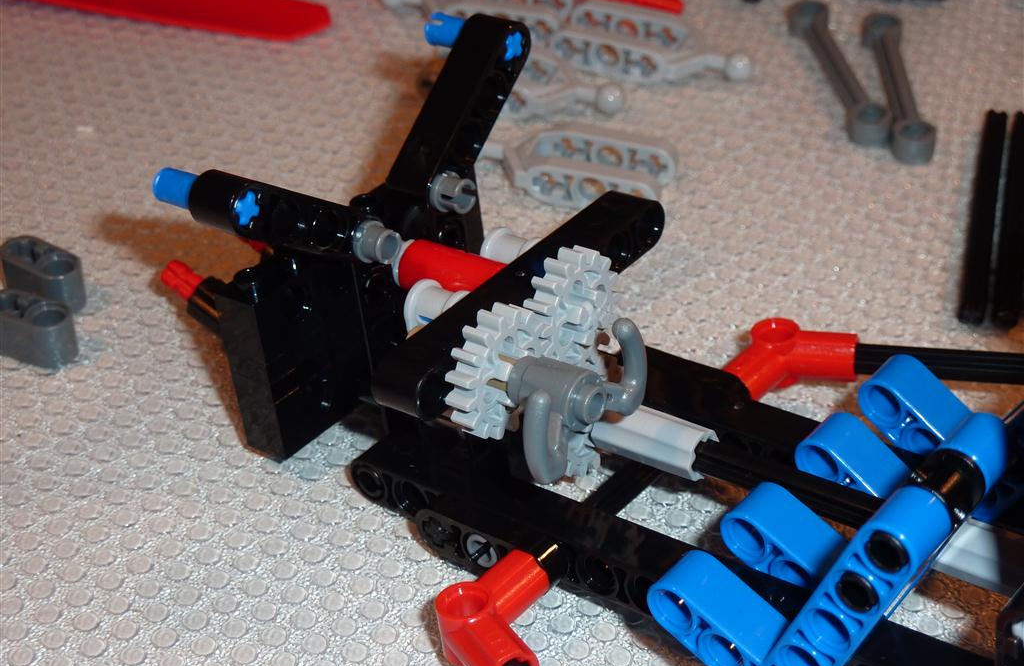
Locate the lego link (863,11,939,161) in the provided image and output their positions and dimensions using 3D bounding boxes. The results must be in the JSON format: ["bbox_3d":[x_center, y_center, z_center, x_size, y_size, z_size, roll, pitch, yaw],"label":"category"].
[{"bbox_3d":[0.073,-0.047,0.356,0.008,0.005,0.048,0,39,-1],"label":"lego link"}]

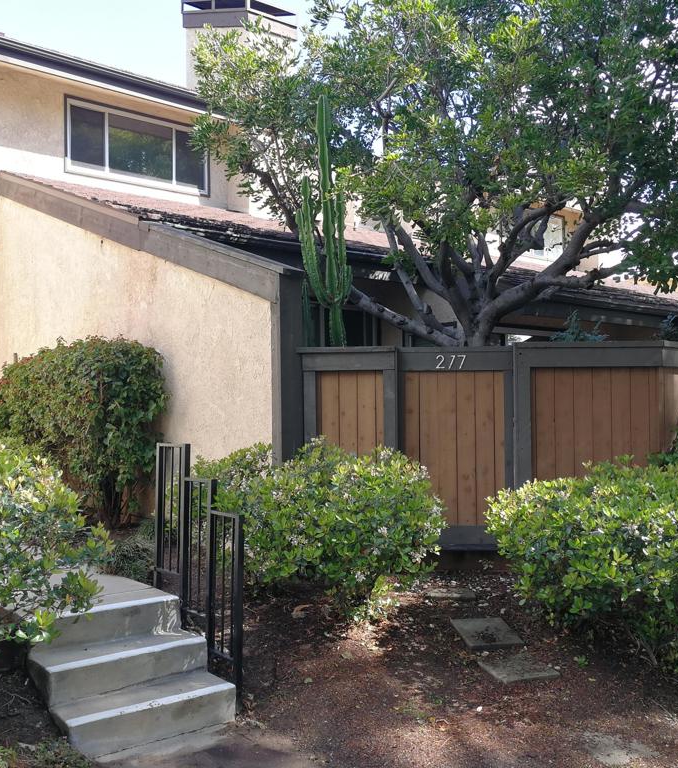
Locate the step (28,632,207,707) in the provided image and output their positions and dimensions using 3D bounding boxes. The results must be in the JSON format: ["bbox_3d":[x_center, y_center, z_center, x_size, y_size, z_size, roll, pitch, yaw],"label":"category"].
[{"bbox_3d":[-1.147,1.481,4.219,0.849,0.187,0.242,0,-1,-38],"label":"step"}]

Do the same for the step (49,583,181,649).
[{"bbox_3d":[-1.320,1.298,4.402,0.800,0.186,0.310,0,-1,-38],"label":"step"}]

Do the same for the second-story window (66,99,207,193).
[{"bbox_3d":[-3.033,-3.611,12.300,2.450,1.170,0.120,0,-1,-41],"label":"second-story window"}]

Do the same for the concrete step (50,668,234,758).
[{"bbox_3d":[-0.983,1.667,4.036,0.853,0.193,0.262,0,-1,-38],"label":"concrete step"}]

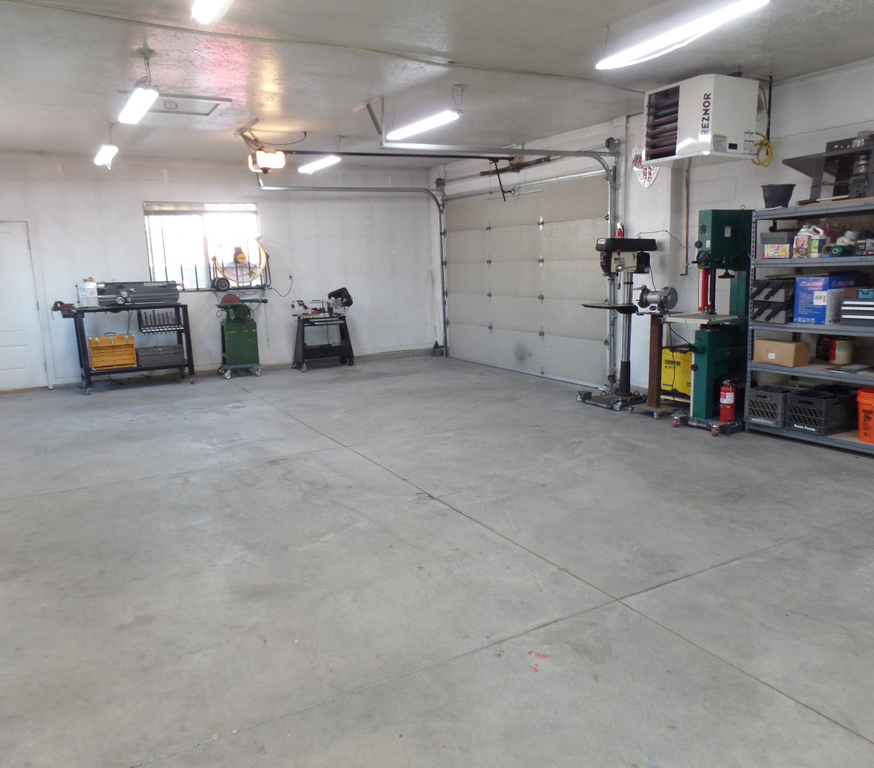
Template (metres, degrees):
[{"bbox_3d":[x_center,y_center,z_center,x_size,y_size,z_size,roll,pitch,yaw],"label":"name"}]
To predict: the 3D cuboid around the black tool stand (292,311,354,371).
[{"bbox_3d":[-1.685,-0.616,9.987,0.810,0.760,0.440,-8,12,-29],"label":"black tool stand"}]

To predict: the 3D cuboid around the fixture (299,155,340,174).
[{"bbox_3d":[-1.484,-2.791,8.708,0.150,0.080,1.220,-8,12,-31],"label":"fixture"}]

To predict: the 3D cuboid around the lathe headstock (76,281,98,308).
[{"bbox_3d":[-4.222,-1.079,8.230,0.225,0.305,0.340,-7,11,-27],"label":"lathe headstock"}]

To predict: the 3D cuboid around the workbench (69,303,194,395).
[{"bbox_3d":[-3.865,-0.484,8.723,1.310,1.010,0.640,-8,11,-28],"label":"workbench"}]

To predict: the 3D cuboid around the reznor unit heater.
[{"bbox_3d":[2.259,-2.226,5.816,0.680,0.610,0.610,-8,11,-29],"label":"reznor unit heater"}]

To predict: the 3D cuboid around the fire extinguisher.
[{"bbox_3d":[2.512,0.140,5.869,0.150,0.400,0.140,5,12,37],"label":"fire extinguisher"}]

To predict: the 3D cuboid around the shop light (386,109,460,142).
[{"bbox_3d":[-0.149,-2.401,6.339,0.150,0.065,1.210,-8,11,-29],"label":"shop light"}]

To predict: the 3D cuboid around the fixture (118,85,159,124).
[{"bbox_3d":[-2.289,-2.117,5.202,0.150,0.065,1.210,-8,11,-29],"label":"fixture"}]

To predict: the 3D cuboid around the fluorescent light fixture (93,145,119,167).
[{"bbox_3d":[-3.636,-2.487,7.462,0.150,0.080,1.220,-8,12,-30],"label":"fluorescent light fixture"}]

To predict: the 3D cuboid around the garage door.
[{"bbox_3d":[1.057,-1.386,9.218,0.060,2.460,3.660,-8,11,-28],"label":"garage door"}]

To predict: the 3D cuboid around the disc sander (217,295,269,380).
[{"bbox_3d":[-2.738,-0.704,9.545,0.660,1.130,0.560,-8,11,-28],"label":"disc sander"}]

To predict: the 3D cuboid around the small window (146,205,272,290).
[{"bbox_3d":[-3.125,-1.872,9.295,1.520,1.170,0.100,-8,11,-29],"label":"small window"}]

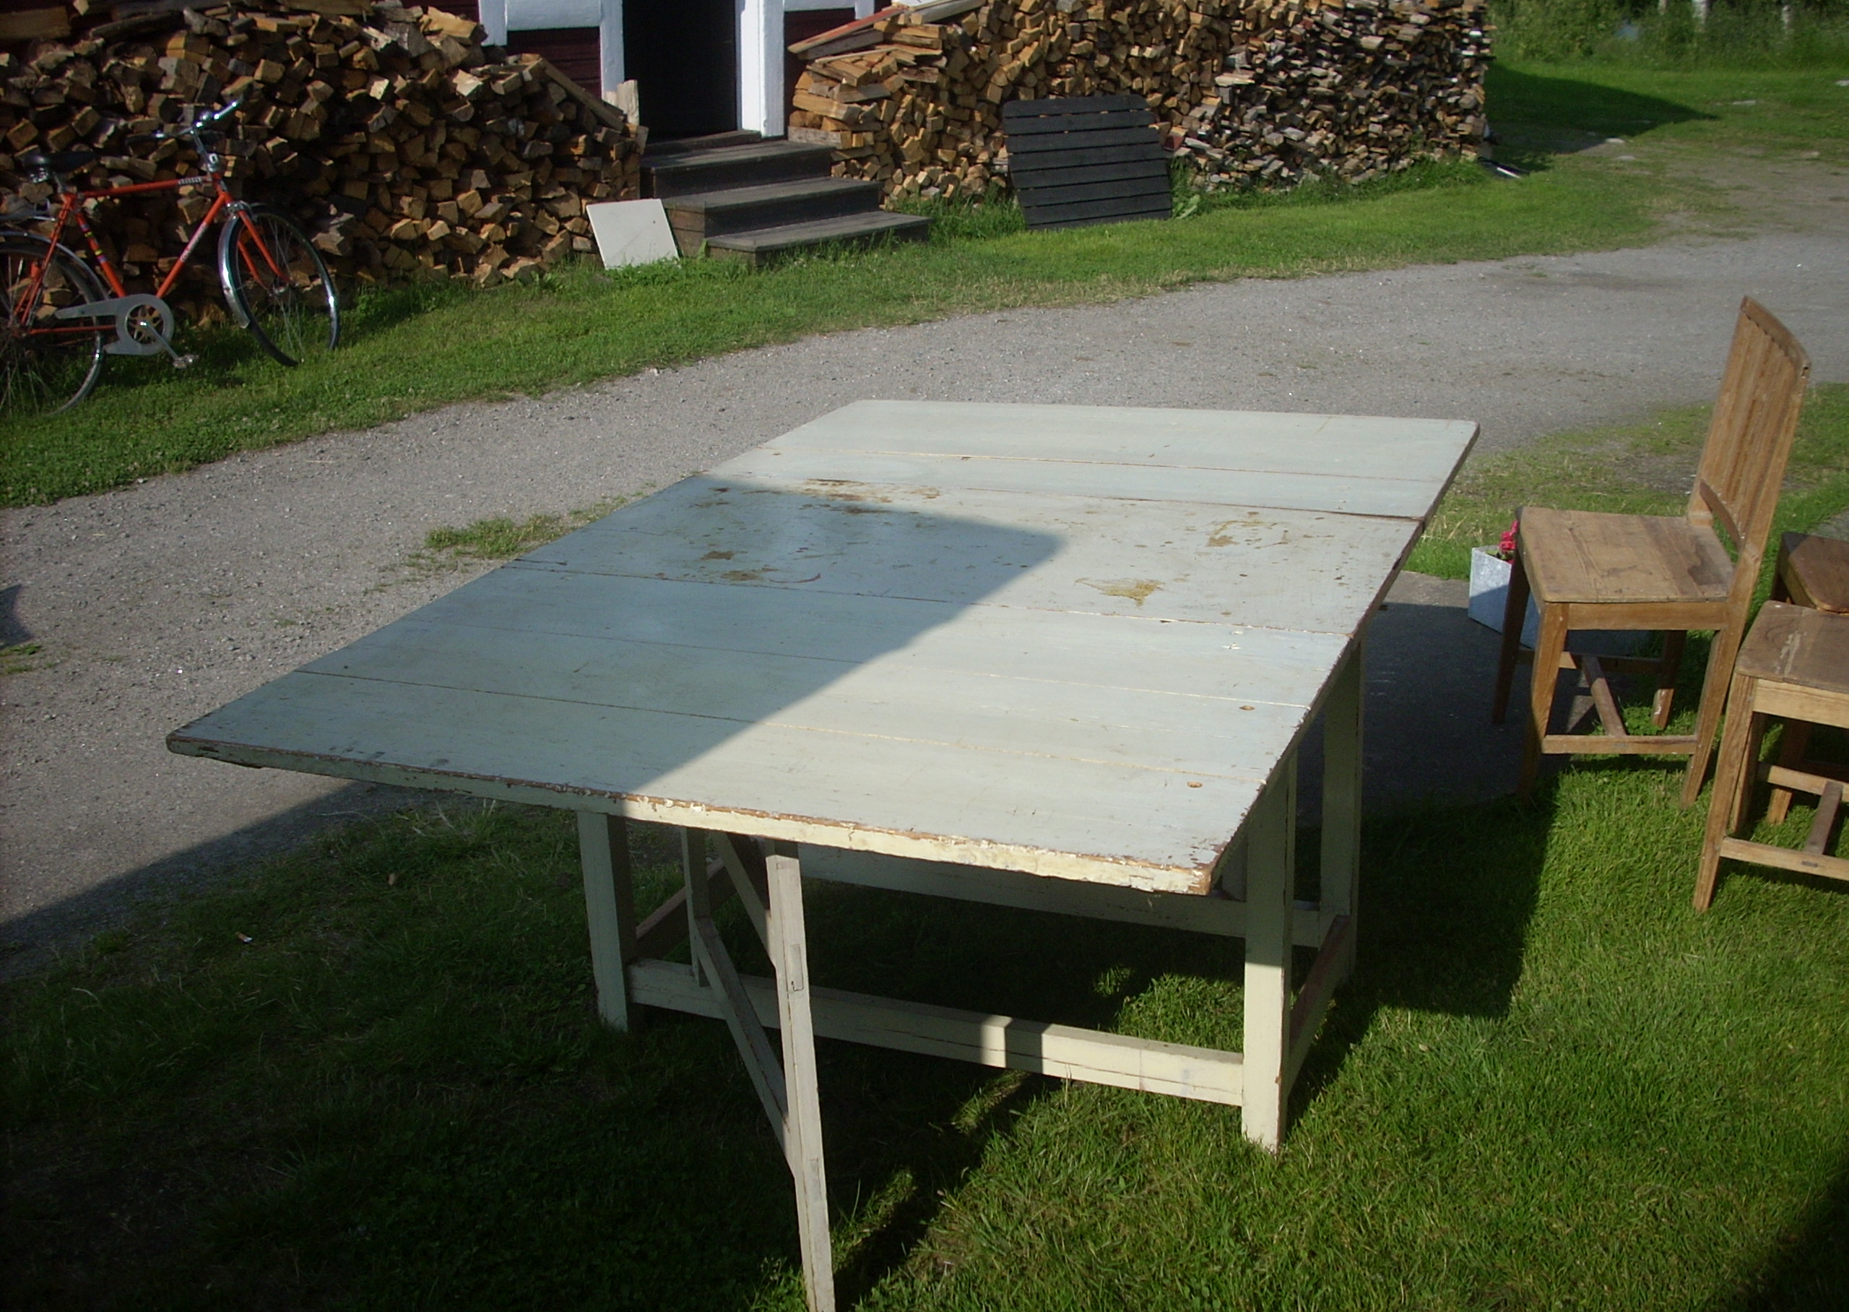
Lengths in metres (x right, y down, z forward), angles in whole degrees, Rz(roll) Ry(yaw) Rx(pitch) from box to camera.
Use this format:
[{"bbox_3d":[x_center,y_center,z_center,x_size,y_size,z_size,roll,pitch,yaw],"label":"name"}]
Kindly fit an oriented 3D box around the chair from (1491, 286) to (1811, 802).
[{"bbox_3d":[1.361,-0.181,3.791,0.411,0.931,0.449,3,27,8],"label":"chair"}]

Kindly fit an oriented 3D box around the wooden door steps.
[{"bbox_3d":[-0.940,-2.635,11.381,1.391,0.514,1.401,17,26,39],"label":"wooden door steps"}]

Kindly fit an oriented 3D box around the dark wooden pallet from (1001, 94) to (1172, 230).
[{"bbox_3d":[0.970,-2.942,11.808,1.056,0.753,0.100,-12,3,-30],"label":"dark wooden pallet"}]

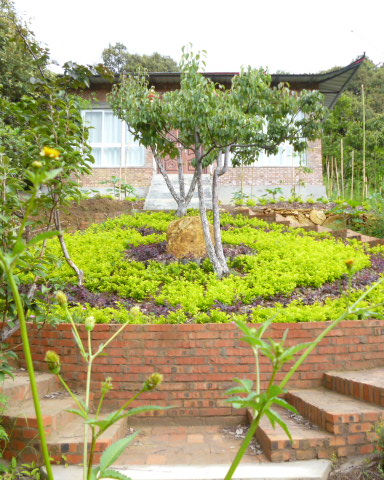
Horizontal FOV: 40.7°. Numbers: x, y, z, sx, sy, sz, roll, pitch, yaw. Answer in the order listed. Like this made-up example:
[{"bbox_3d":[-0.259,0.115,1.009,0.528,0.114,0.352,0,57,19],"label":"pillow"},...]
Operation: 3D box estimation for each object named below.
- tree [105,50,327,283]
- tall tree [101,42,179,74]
[{"bbox_3d":[0.324,-0.973,6.298,2.500,2.830,2.200,0,-5,0],"label":"tree"},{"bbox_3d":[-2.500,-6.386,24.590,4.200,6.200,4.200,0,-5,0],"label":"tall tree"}]

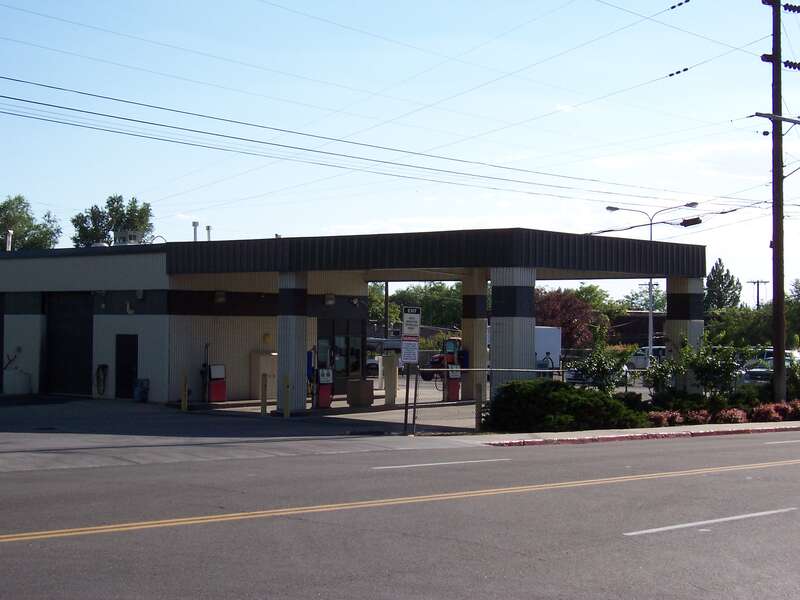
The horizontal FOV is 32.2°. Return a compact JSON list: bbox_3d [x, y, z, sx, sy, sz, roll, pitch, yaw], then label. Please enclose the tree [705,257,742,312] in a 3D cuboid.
[{"bbox_3d":[27.823,0.734,120.000,3.500,8.649,3.400,0,-1,13],"label":"tree"}]

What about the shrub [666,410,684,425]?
[{"bbox_3d":[6.767,2.908,34.120,0.460,0.352,0.460,1,-1,0],"label":"shrub"}]

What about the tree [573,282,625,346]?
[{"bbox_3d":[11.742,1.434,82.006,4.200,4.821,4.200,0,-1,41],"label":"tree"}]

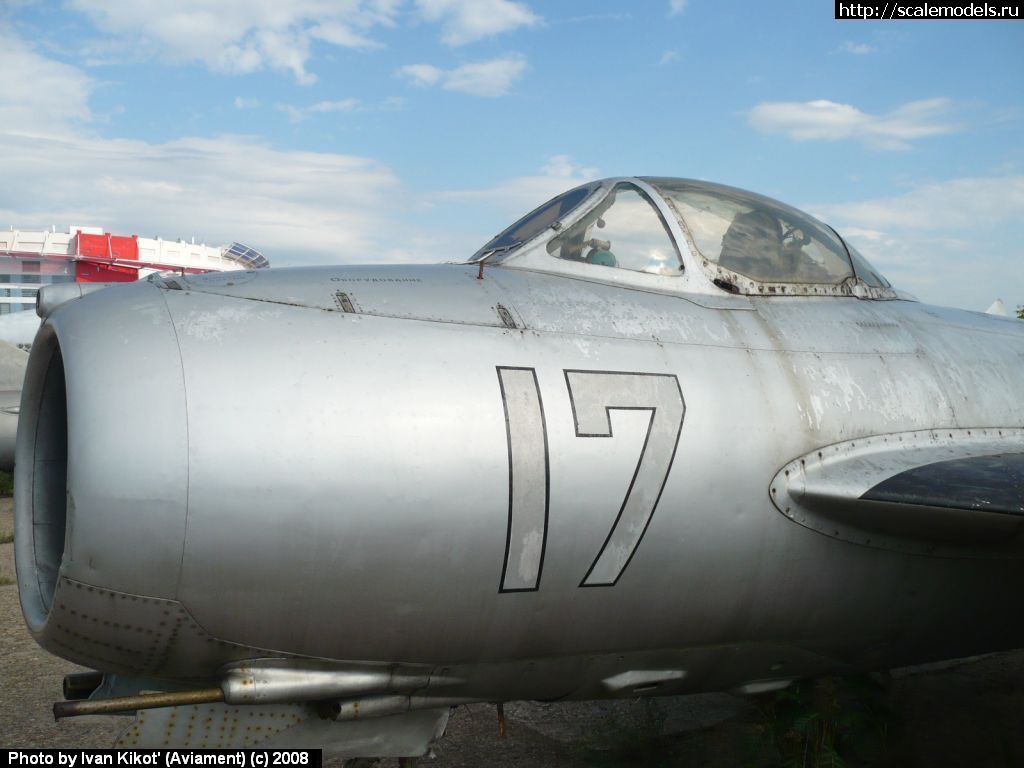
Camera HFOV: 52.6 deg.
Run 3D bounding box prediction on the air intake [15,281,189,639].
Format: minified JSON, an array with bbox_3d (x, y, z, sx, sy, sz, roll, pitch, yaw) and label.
[{"bbox_3d":[-1.042,0.216,2.541,0.250,0.960,0.980,3,-1,-33],"label":"air intake"}]

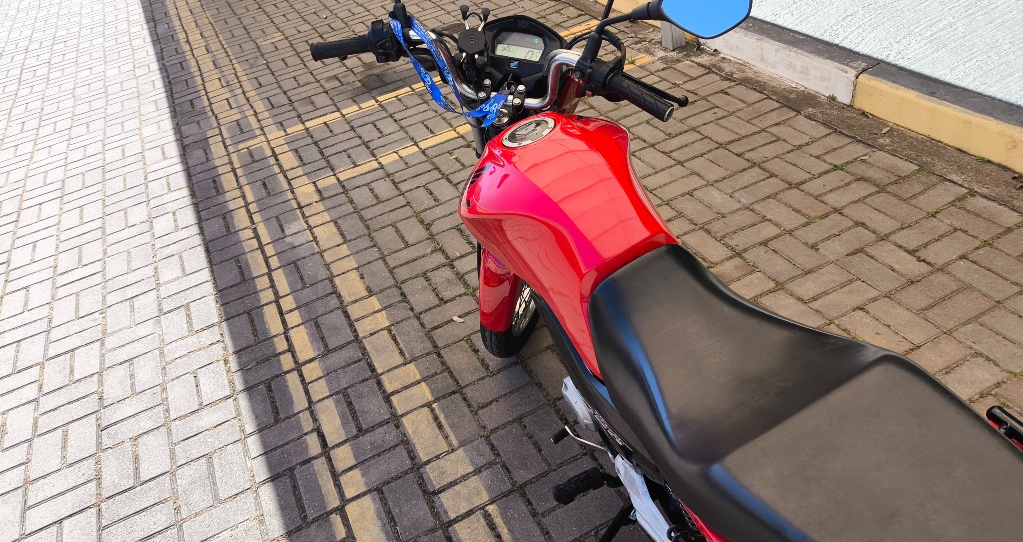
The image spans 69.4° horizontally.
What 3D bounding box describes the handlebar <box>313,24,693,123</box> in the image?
[{"bbox_3d":[-0.033,-0.384,1.461,0.730,0.170,0.200,13,40,11],"label":"handlebar"}]

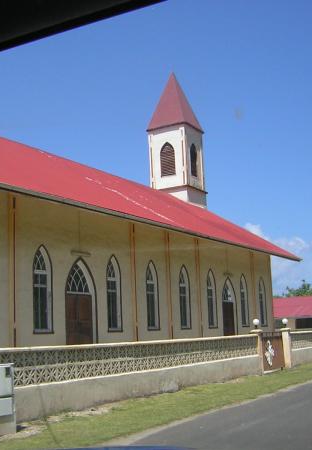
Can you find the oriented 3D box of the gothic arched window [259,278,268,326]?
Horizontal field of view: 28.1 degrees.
[{"bbox_3d":[5.949,4.321,35.107,0.200,2.758,0.924,-8,-12,30],"label":"gothic arched window"}]

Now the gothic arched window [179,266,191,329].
[{"bbox_3d":[1.081,2.829,24.431,0.220,2.484,0.864,-8,-11,30],"label":"gothic arched window"}]

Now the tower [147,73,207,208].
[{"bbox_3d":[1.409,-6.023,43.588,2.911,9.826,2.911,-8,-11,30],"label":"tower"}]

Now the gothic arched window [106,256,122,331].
[{"bbox_3d":[-1.417,2.214,20.283,0.220,2.484,0.864,-8,-11,30],"label":"gothic arched window"}]

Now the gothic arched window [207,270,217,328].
[{"bbox_3d":[2.297,3.128,26.451,0.220,2.484,0.864,-8,-11,30],"label":"gothic arched window"}]

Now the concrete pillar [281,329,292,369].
[{"bbox_3d":[4.474,4.195,21.269,0.300,1.320,0.300,-8,-11,30],"label":"concrete pillar"}]

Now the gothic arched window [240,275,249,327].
[{"bbox_3d":[4.605,3.993,32.918,0.200,2.758,0.924,-8,-12,30],"label":"gothic arched window"}]

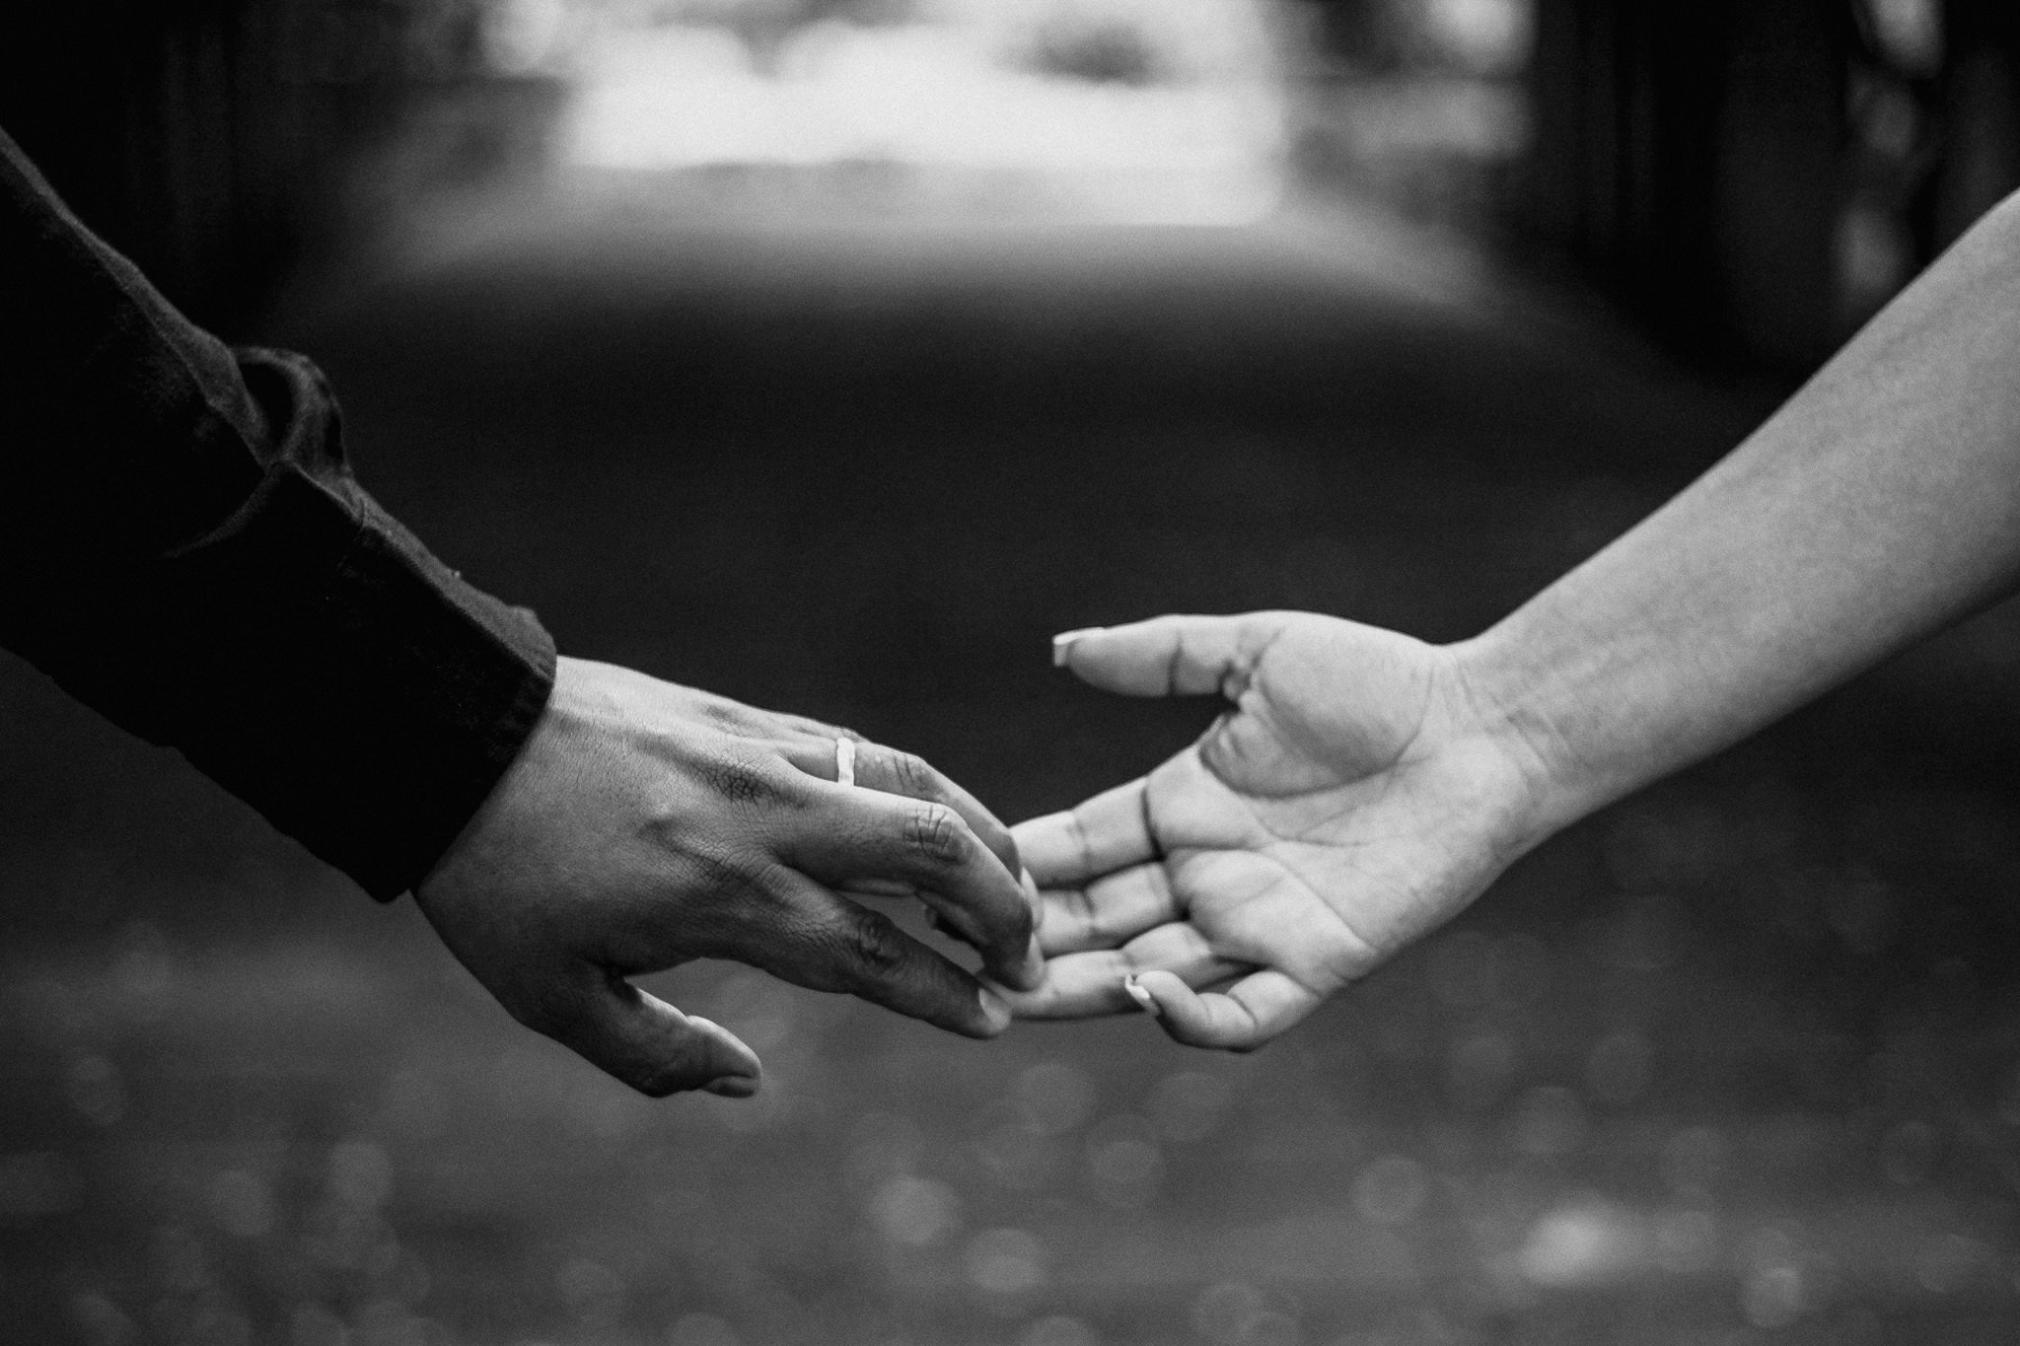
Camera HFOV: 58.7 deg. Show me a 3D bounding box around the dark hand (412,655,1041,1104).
[{"bbox_3d":[-0.081,0.060,0.520,0.172,0.075,0.100,19,40,0],"label":"dark hand"}]

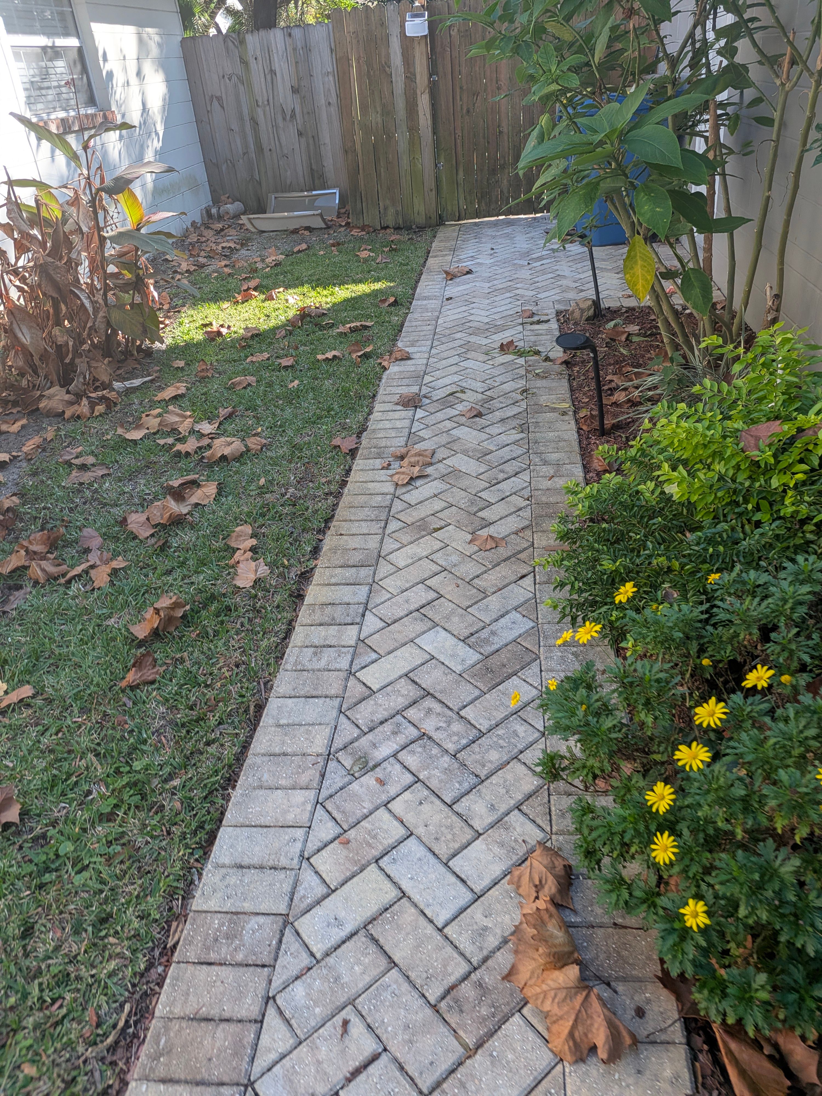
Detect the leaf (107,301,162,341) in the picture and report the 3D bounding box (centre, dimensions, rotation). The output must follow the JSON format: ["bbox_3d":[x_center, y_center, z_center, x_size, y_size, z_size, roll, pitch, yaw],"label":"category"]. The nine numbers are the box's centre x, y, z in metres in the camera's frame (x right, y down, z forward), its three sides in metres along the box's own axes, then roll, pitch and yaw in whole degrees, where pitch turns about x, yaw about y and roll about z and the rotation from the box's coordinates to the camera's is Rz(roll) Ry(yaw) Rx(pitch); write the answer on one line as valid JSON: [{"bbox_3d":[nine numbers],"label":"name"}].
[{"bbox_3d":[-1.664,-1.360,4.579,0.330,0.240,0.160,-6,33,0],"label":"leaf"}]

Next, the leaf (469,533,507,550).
[{"bbox_3d":[0.256,-0.021,2.566,0.135,0.034,0.100,2,34,12],"label":"leaf"}]

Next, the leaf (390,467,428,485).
[{"bbox_3d":[-0.015,-0.290,3.026,0.150,0.036,0.130,16,39,30],"label":"leaf"}]

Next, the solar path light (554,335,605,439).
[{"bbox_3d":[0.692,-0.639,3.092,0.158,0.450,0.120,-2,40,18],"label":"solar path light"}]

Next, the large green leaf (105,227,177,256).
[{"bbox_3d":[-1.568,-1.755,4.370,0.450,0.100,0.150,18,36,5],"label":"large green leaf"}]

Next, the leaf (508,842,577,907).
[{"bbox_3d":[0.263,0.654,1.511,0.118,0.040,0.138,-19,35,-19],"label":"leaf"}]

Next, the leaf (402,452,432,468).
[{"bbox_3d":[0.033,-0.373,3.143,0.140,0.040,0.120,-6,33,0],"label":"leaf"}]

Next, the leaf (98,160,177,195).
[{"bbox_3d":[-1.522,-2.056,4.229,0.450,0.140,0.150,-7,32,9],"label":"leaf"}]

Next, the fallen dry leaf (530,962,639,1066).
[{"bbox_3d":[0.285,0.791,1.295,0.150,0.040,0.140,15,38,29],"label":"fallen dry leaf"}]

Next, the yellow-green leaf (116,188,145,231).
[{"bbox_3d":[-1.613,-1.956,4.345,0.120,0.270,0.090,-6,33,0],"label":"yellow-green leaf"}]

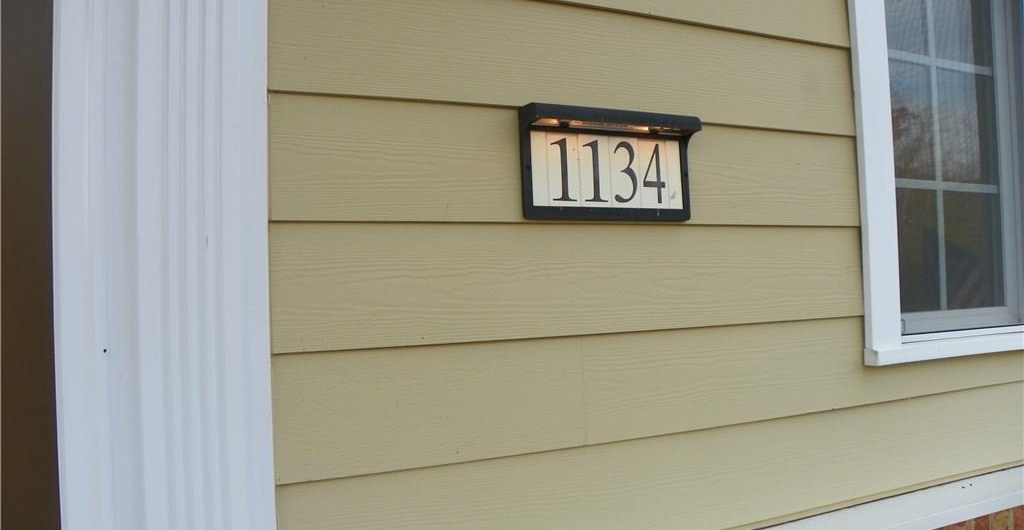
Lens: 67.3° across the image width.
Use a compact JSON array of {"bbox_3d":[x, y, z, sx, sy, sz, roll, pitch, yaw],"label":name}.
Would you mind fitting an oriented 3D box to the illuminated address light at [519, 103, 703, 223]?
[{"bbox_3d":[0.165,-0.159,1.226,0.305,0.173,0.063,-1,-2,-25],"label":"illuminated address light"}]

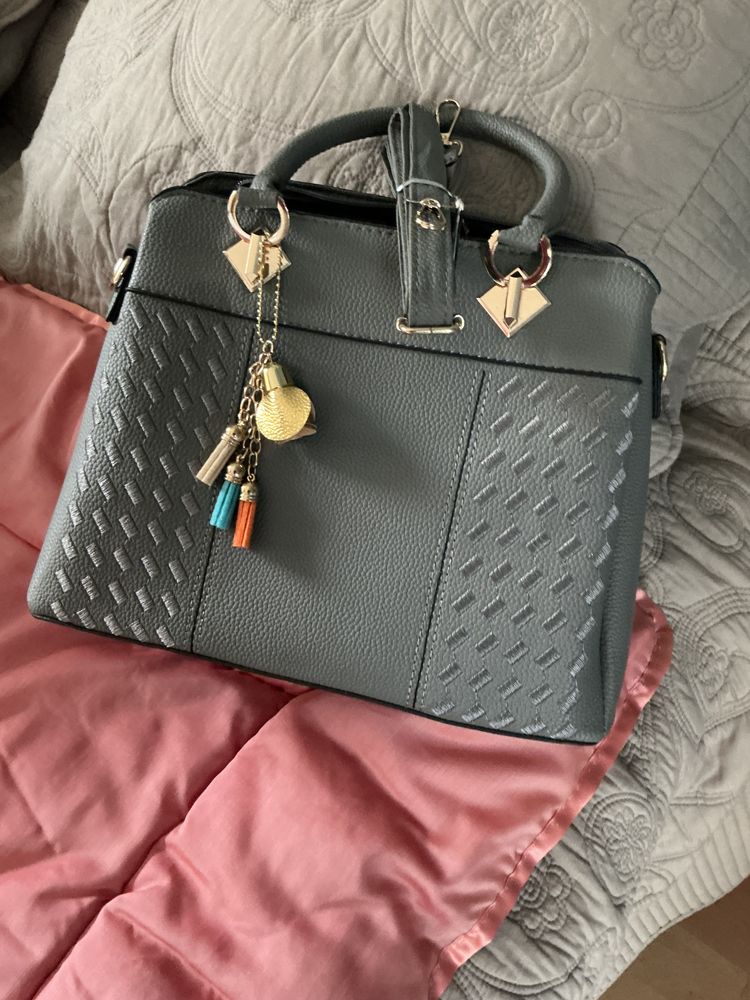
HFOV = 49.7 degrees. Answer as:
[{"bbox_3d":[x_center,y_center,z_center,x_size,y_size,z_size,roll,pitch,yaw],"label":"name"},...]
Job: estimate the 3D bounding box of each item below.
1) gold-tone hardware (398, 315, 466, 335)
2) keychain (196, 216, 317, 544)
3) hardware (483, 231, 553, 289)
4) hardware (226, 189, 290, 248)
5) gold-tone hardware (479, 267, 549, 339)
[{"bbox_3d":[0.030,-0.096,0.443,0.037,0.007,0.011,2,90,9],"label":"gold-tone hardware"},{"bbox_3d":[-0.066,-0.065,0.450,0.064,0.027,0.180,6,91,9],"label":"keychain"},{"bbox_3d":[0.077,-0.131,0.435,0.036,0.007,0.034,7,91,9],"label":"hardware"},{"bbox_3d":[-0.066,-0.160,0.458,0.036,0.007,0.034,11,92,9],"label":"hardware"},{"bbox_3d":[0.075,-0.106,0.436,0.040,0.008,0.038,7,91,9],"label":"gold-tone hardware"}]

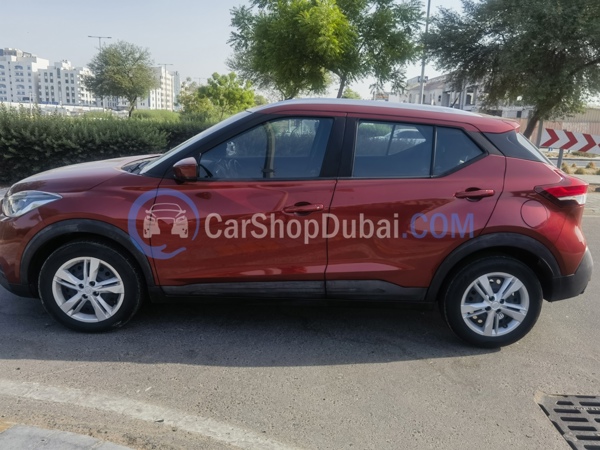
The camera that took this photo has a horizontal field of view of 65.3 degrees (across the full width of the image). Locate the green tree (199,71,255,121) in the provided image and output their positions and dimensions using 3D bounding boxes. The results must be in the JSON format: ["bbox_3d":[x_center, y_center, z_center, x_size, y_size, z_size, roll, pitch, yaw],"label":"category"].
[{"bbox_3d":[-4.214,-6.959,27.173,3.360,3.620,3.360,0,13,-9],"label":"green tree"}]

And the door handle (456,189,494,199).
[{"bbox_3d":[1.074,-0.185,2.863,0.235,0.056,0.060,2,13,-1],"label":"door handle"}]

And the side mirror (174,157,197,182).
[{"bbox_3d":[-0.674,-0.329,2.775,0.120,0.150,0.200,2,13,-1],"label":"side mirror"}]

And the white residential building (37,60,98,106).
[{"bbox_3d":[-110.059,-65.673,223.018,19.200,18.700,22.000,3,13,0],"label":"white residential building"}]

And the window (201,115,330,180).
[{"bbox_3d":[-0.204,-0.480,2.920,0.810,0.410,0.050,2,-4,-1],"label":"window"}]

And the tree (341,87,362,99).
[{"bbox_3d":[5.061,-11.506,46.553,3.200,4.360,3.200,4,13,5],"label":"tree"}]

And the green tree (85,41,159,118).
[{"bbox_3d":[-15.407,-12.275,40.422,6.400,6.900,6.400,-2,14,-20],"label":"green tree"}]

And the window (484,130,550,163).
[{"bbox_3d":[1.387,-0.500,2.998,0.440,0.210,0.080,3,-4,-8],"label":"window"}]

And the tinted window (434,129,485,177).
[{"bbox_3d":[1.001,-0.448,2.939,0.320,0.320,0.040,2,-4,-1],"label":"tinted window"}]

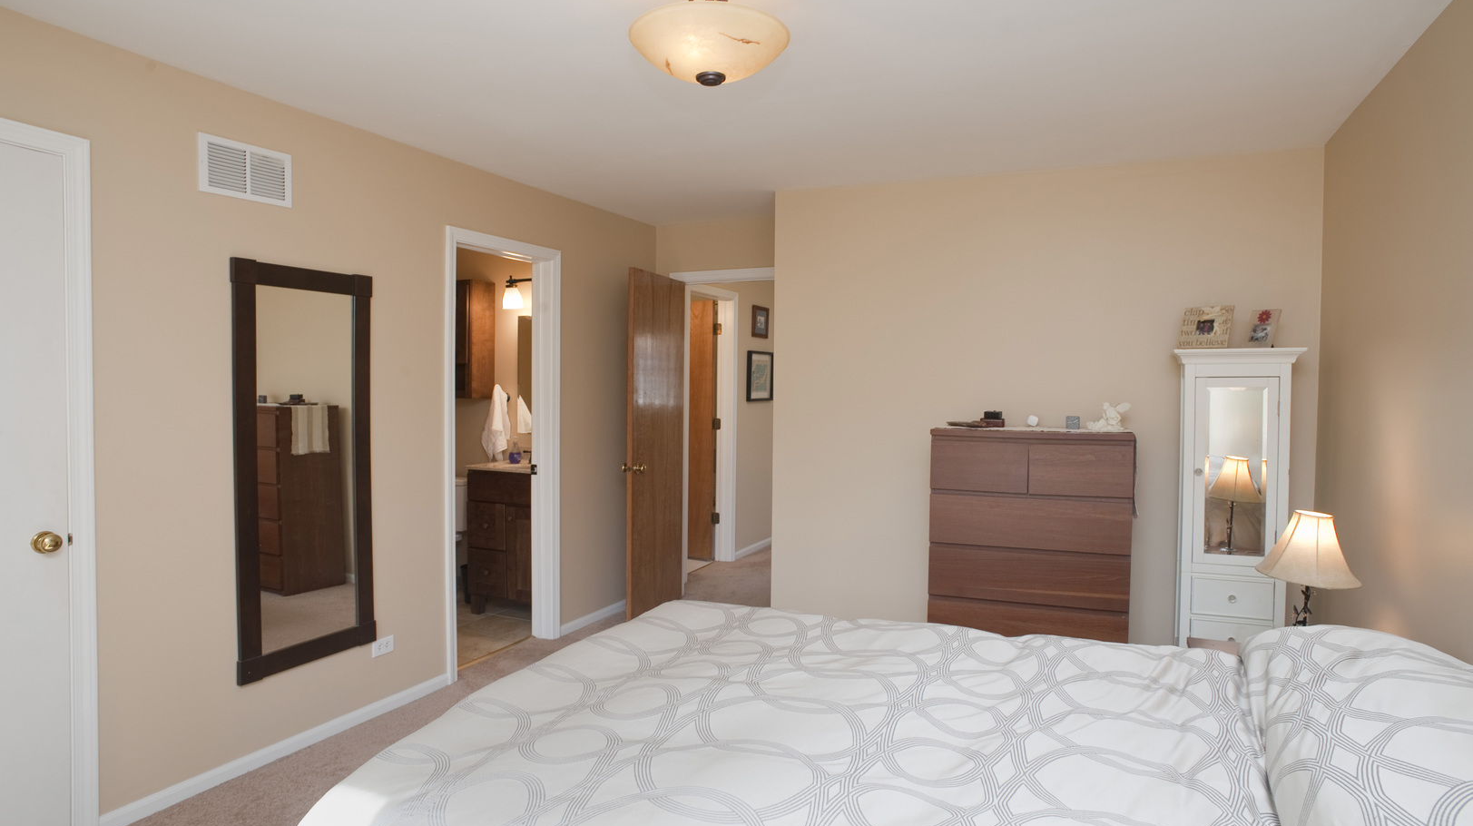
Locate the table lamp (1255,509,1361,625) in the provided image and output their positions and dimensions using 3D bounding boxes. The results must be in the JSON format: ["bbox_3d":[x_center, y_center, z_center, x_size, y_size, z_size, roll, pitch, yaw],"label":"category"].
[{"bbox_3d":[1.709,0.533,2.443,0.268,0.475,0.268,1,2,25],"label":"table lamp"}]

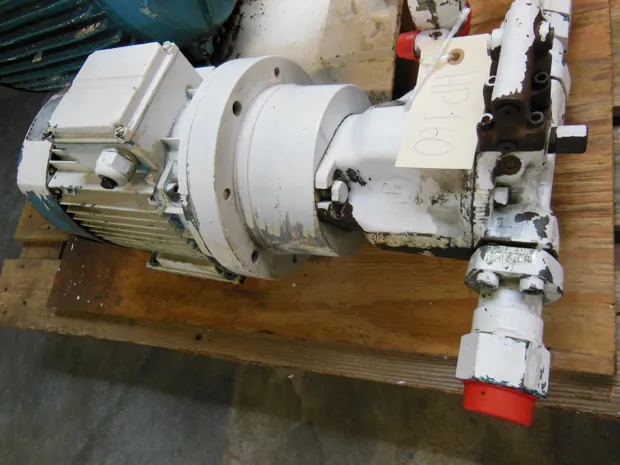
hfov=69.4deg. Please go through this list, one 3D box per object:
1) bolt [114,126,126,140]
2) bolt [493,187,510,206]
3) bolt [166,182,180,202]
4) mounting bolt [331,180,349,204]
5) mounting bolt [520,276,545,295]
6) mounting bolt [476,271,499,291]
[{"bbox_3d":[-0.178,-0.094,0.421,0.010,0.005,0.010,5,66,28],"label":"bolt"},{"bbox_3d":[0.150,-0.028,0.350,0.011,0.015,0.015,5,111,28],"label":"bolt"},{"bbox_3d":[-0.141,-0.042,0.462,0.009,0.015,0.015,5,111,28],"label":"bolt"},{"bbox_3d":[0.028,-0.037,0.411,0.008,0.018,0.019,5,111,28],"label":"mounting bolt"},{"bbox_3d":[0.163,0.039,0.328,0.018,0.018,0.008,5,66,28],"label":"mounting bolt"},{"bbox_3d":[0.136,0.037,0.342,0.018,0.018,0.008,5,66,28],"label":"mounting bolt"}]

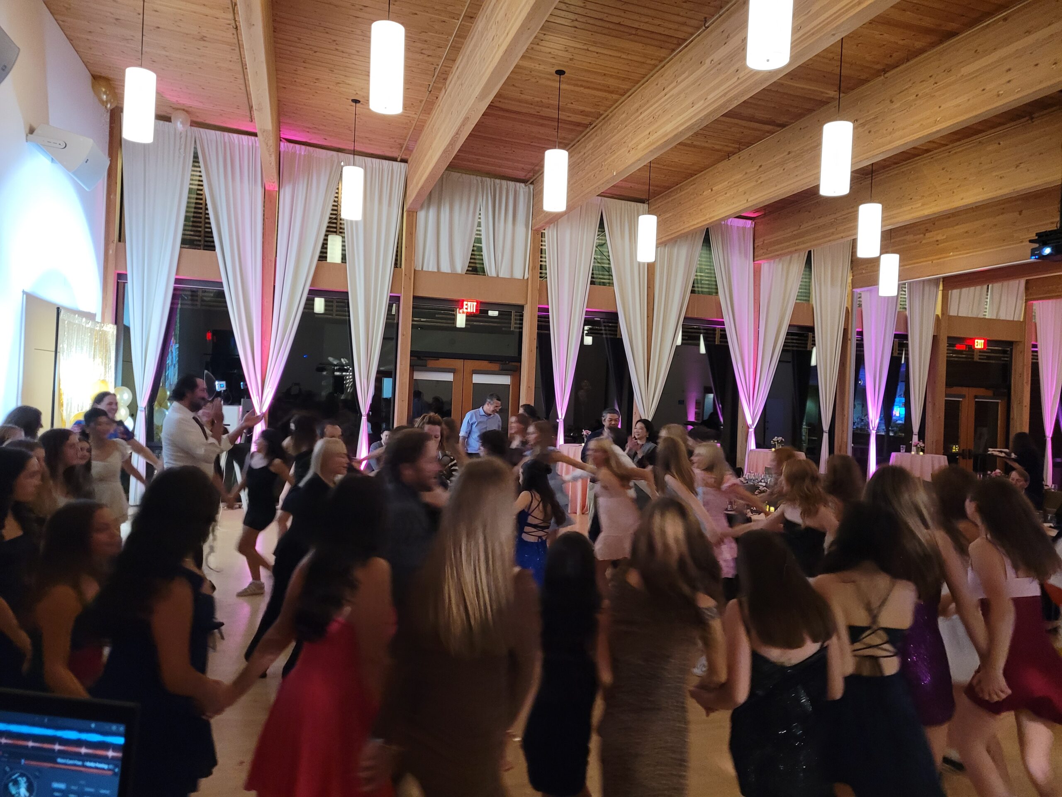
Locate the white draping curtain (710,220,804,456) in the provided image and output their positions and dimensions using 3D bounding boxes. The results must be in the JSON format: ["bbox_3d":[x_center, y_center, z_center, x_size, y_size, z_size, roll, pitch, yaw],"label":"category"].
[{"bbox_3d":[4.072,-0.622,14.658,2.003,5.244,0.270,2,0,-16],"label":"white draping curtain"}]

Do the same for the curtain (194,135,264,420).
[{"bbox_3d":[-4.584,-1.191,12.104,1.168,5.644,0.250,2,0,-16],"label":"curtain"}]

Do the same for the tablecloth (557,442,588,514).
[{"bbox_3d":[0.925,1.328,13.304,0.980,1.080,0.980,2,0,-16],"label":"tablecloth"}]

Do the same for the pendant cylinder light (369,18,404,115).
[{"bbox_3d":[-1.124,-2.574,6.226,0.252,0.650,0.252,2,0,-16],"label":"pendant cylinder light"}]

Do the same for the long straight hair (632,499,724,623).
[{"bbox_3d":[0.460,0.508,2.550,0.285,0.385,0.240,3,0,7],"label":"long straight hair"}]

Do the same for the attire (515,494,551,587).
[{"bbox_3d":[0.004,1.002,5.401,0.310,0.742,0.250,2,0,-27],"label":"attire"}]

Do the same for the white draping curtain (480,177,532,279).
[{"bbox_3d":[-0.421,-2.687,12.572,0.865,1.520,0.140,2,0,-16],"label":"white draping curtain"}]

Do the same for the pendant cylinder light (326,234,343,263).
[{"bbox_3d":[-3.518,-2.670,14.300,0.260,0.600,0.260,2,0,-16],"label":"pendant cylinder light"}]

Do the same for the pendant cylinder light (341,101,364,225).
[{"bbox_3d":[-2.353,-3.145,10.566,0.265,1.580,0.265,2,0,-16],"label":"pendant cylinder light"}]

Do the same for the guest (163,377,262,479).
[{"bbox_3d":[-2.193,0.761,5.402,0.640,1.834,0.500,2,0,-10],"label":"guest"}]

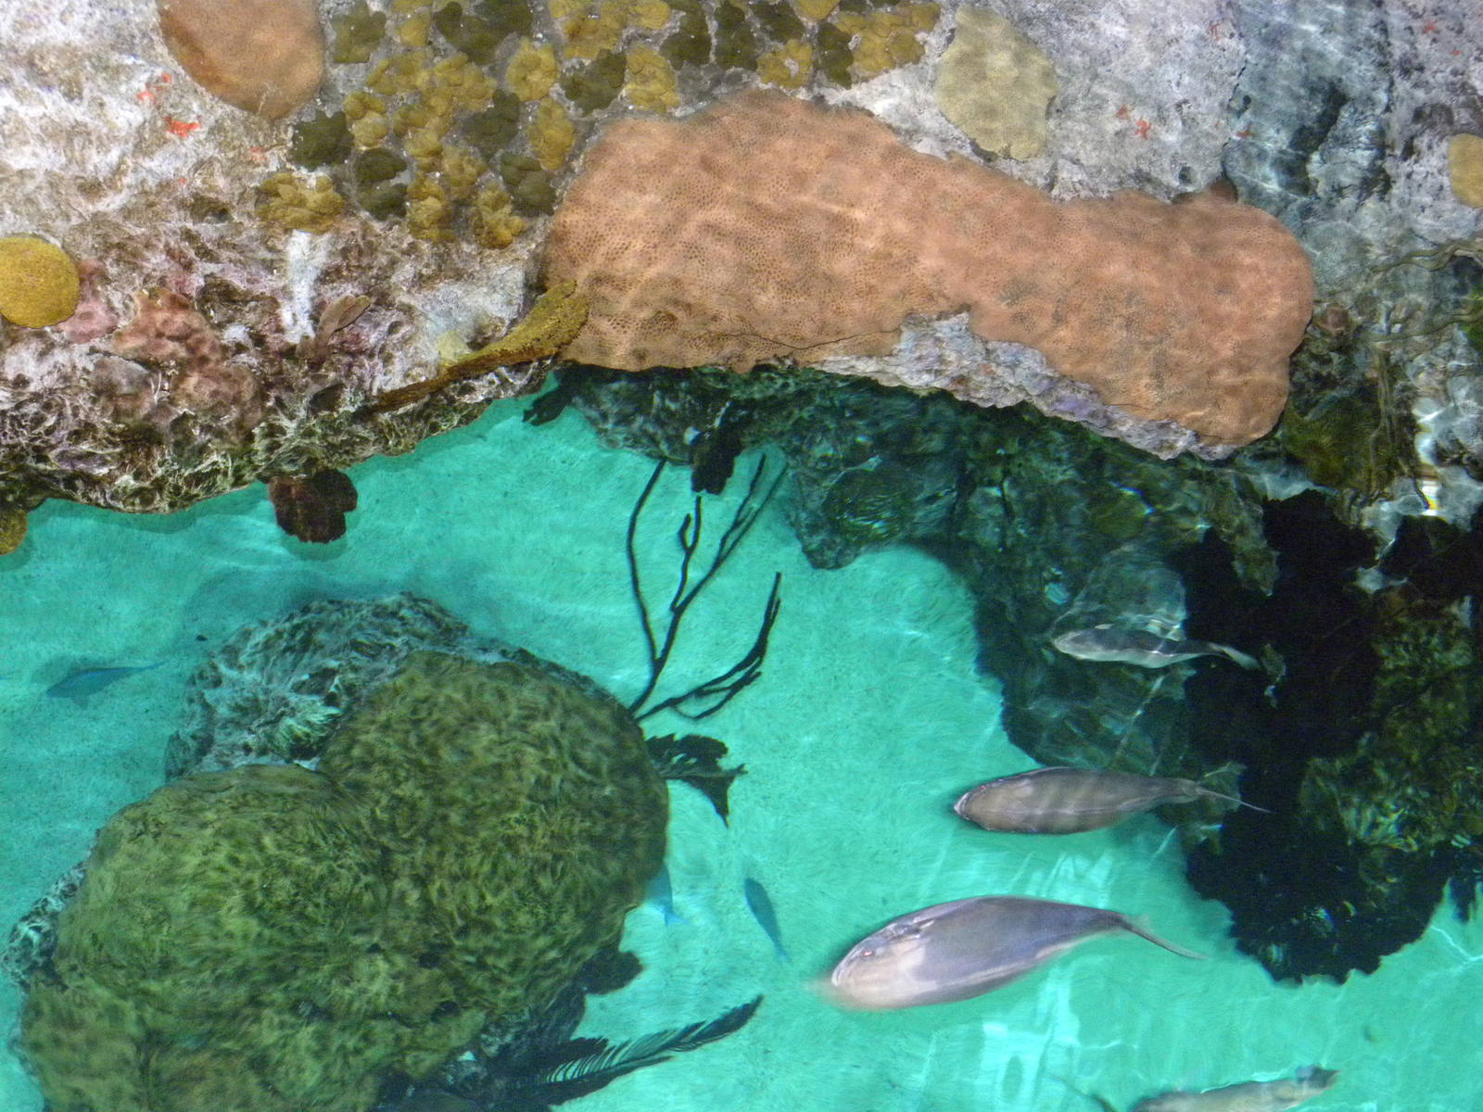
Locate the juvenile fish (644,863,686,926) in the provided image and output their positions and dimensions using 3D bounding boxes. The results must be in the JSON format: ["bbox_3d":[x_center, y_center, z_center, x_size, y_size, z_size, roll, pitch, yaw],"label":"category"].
[{"bbox_3d":[-0.179,0.711,3.800,0.033,0.066,0.205,-24,65,-12],"label":"juvenile fish"}]

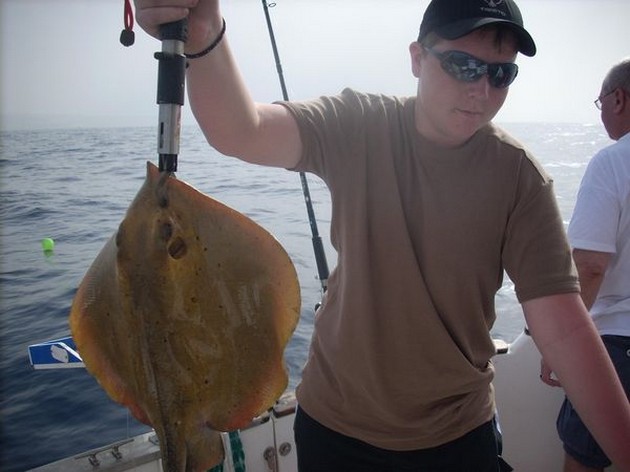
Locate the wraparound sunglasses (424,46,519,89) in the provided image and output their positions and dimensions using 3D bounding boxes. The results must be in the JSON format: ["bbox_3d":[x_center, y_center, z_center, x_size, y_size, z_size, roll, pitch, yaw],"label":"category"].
[{"bbox_3d":[0.258,-0.283,1.094,0.140,0.047,0.125,2,25,-13],"label":"wraparound sunglasses"}]

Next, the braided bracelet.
[{"bbox_3d":[-0.142,-0.254,0.860,0.066,0.064,0.009,-28,-39,9],"label":"braided bracelet"}]

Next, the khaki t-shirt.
[{"bbox_3d":[0.198,0.048,1.210,0.490,0.600,0.300,4,12,-2],"label":"khaki t-shirt"}]

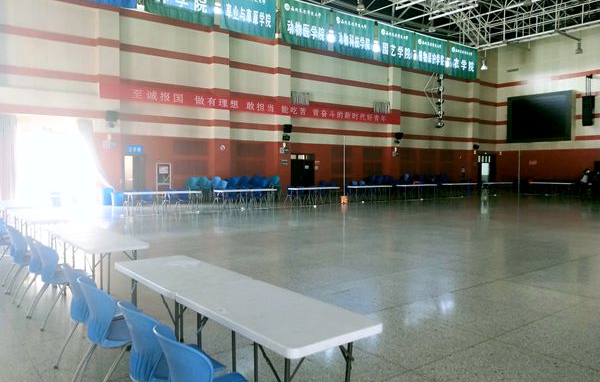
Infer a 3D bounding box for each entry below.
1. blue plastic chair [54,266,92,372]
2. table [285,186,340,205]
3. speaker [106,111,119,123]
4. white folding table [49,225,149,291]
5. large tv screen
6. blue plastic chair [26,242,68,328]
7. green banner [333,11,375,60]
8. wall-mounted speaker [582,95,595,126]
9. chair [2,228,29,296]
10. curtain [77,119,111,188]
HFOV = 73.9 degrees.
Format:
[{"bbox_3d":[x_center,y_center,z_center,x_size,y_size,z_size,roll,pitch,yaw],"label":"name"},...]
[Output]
[{"bbox_3d":[-1.648,1.038,3.244,0.530,0.810,0.500,-3,5,-45],"label":"blue plastic chair"},{"bbox_3d":[0.709,0.223,17.805,2.350,0.740,0.620,-2,4,-33],"label":"table"},{"bbox_3d":[-7.571,-2.984,16.010,0.402,0.467,0.380,-2,4,-33],"label":"speaker"},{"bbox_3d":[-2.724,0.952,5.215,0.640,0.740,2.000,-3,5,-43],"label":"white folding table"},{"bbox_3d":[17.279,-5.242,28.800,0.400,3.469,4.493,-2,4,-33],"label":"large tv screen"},{"bbox_3d":[-2.563,0.971,4.307,0.530,0.810,0.500,-3,5,-45],"label":"blue plastic chair"},{"bbox_3d":[3.090,-8.716,22.490,2.985,2.281,0.100,-2,4,-33],"label":"green banner"},{"bbox_3d":[18.758,-5.156,25.823,0.500,1.958,0.625,-2,4,-33],"label":"wall-mounted speaker"},{"bbox_3d":[-3.717,0.900,5.430,0.530,0.810,0.500,-3,5,-45],"label":"chair"},{"bbox_3d":[-8.331,-1.523,16.108,1.292,2.877,0.350,-2,4,-33],"label":"curtain"}]

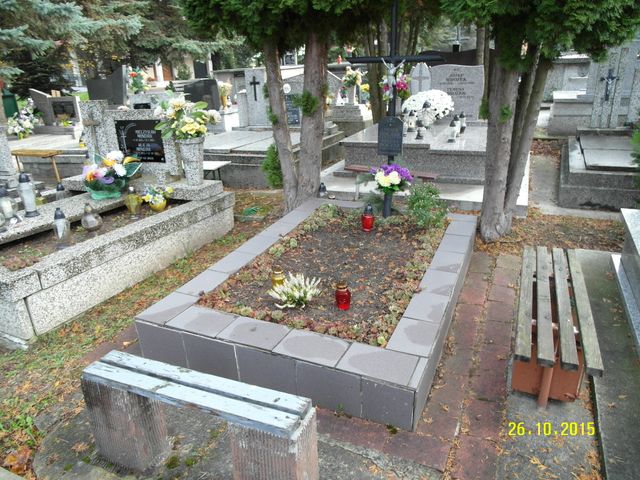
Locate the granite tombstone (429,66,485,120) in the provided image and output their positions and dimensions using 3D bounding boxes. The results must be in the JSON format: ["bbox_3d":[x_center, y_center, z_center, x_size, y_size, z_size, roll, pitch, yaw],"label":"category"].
[{"bbox_3d":[1.987,-2.165,6.505,0.750,0.770,0.110,8,24,23],"label":"granite tombstone"}]

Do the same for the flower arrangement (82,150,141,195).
[{"bbox_3d":[-1.828,-0.569,3.917,0.450,0.370,0.390,8,24,23],"label":"flower arrangement"}]

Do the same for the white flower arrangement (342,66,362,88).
[{"bbox_3d":[0.535,-2.598,7.086,0.340,0.330,0.300,8,24,23],"label":"white flower arrangement"}]

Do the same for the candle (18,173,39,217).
[{"bbox_3d":[-2.375,-0.368,3.598,0.118,0.358,0.118,8,24,23],"label":"candle"}]

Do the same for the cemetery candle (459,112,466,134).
[{"bbox_3d":[1.830,-1.496,5.688,0.083,0.269,0.083,8,24,23],"label":"cemetery candle"}]

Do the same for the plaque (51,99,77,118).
[{"bbox_3d":[-4.270,-2.174,7.381,0.450,0.300,0.040,1,22,9],"label":"plaque"}]

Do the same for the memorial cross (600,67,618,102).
[{"bbox_3d":[3.666,-1.969,5.619,0.200,0.400,0.050,8,24,23],"label":"memorial cross"}]

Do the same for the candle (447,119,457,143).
[{"bbox_3d":[1.548,-1.272,5.180,0.088,0.266,0.088,8,24,23],"label":"candle"}]

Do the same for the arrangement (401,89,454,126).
[{"bbox_3d":[1.554,-1.891,6.283,0.680,0.520,0.640,8,24,23],"label":"arrangement"}]

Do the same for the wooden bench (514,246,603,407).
[{"bbox_3d":[1.060,0.444,2.085,0.273,0.437,1.052,8,24,23],"label":"wooden bench"}]

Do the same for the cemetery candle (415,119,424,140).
[{"bbox_3d":[1.173,-1.298,5.210,0.088,0.233,0.088,8,24,23],"label":"cemetery candle"}]

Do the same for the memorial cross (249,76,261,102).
[{"bbox_3d":[-0.981,-2.293,6.716,0.170,0.380,0.030,8,24,23],"label":"memorial cross"}]

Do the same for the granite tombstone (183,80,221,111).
[{"bbox_3d":[-1.928,-2.379,7.281,0.610,0.540,0.130,8,24,23],"label":"granite tombstone"}]

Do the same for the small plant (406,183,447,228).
[{"bbox_3d":[0.876,-0.301,3.621,0.310,0.340,0.300,8,24,23],"label":"small plant"}]

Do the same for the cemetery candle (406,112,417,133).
[{"bbox_3d":[1.187,-1.529,5.730,0.093,0.265,0.093,8,24,23],"label":"cemetery candle"}]

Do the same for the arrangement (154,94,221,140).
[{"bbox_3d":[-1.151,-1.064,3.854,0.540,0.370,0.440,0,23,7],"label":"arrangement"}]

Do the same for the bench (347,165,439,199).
[{"bbox_3d":[0.691,-0.485,4.426,0.965,0.406,0.190,13,27,33],"label":"bench"}]

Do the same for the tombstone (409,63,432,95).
[{"bbox_3d":[1.509,-2.239,6.670,0.310,0.800,0.100,8,24,23],"label":"tombstone"}]

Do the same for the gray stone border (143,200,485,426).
[{"bbox_3d":[0.165,0.209,3.027,1.479,0.210,2.240,8,24,23],"label":"gray stone border"}]

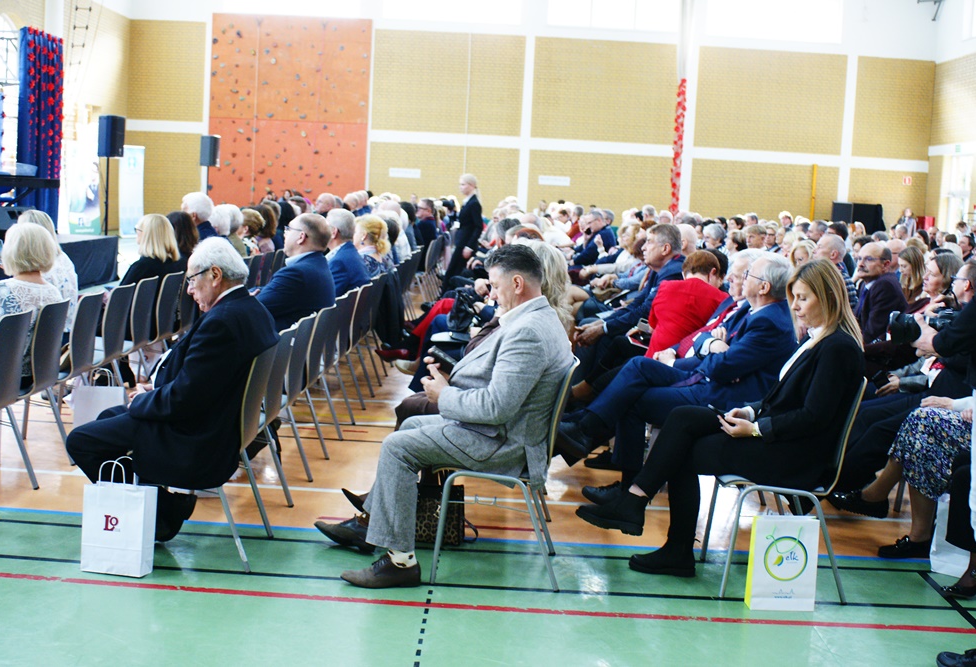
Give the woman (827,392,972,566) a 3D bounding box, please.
[{"bbox_3d":[1.960,0.365,4.950,0.980,1.250,0.520,3,6,1],"label":"woman"}]

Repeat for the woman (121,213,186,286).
[{"bbox_3d":[-2.387,-0.179,7.780,0.820,1.260,0.500,4,7,11],"label":"woman"}]

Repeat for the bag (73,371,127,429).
[{"bbox_3d":[-2.086,0.409,6.255,0.255,0.430,0.110,2,7,-5],"label":"bag"}]

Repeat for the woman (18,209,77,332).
[{"bbox_3d":[-2.498,-0.010,6.040,0.800,1.290,0.500,3,7,1],"label":"woman"}]

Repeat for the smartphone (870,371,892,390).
[{"bbox_3d":[1.901,0.231,5.622,0.075,0.150,0.012,-51,4,-39],"label":"smartphone"}]

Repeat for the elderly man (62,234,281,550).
[{"bbox_3d":[-1.236,0.248,4.583,0.810,1.250,0.580,3,6,1],"label":"elderly man"}]

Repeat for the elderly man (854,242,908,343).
[{"bbox_3d":[2.175,0.069,7.272,0.820,1.310,0.540,1,7,-13],"label":"elderly man"}]

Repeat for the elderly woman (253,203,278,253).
[{"bbox_3d":[-2.344,-0.588,10.937,0.800,1.260,0.500,3,7,1],"label":"elderly woman"}]

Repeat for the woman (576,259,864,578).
[{"bbox_3d":[0.871,0.331,4.589,1.050,1.310,0.490,3,7,1],"label":"woman"}]

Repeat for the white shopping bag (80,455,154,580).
[{"bbox_3d":[-1.378,0.690,4.369,0.240,0.405,0.100,4,7,9],"label":"white shopping bag"}]

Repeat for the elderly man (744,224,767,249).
[{"bbox_3d":[2.212,-0.314,10.688,0.830,1.350,0.520,1,7,-17],"label":"elderly man"}]

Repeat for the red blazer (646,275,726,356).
[{"bbox_3d":[1.072,-0.047,6.162,0.480,0.560,0.380,1,7,-13],"label":"red blazer"}]

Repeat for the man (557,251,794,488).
[{"bbox_3d":[0.855,0.276,5.166,1.040,1.275,0.580,3,6,1],"label":"man"}]

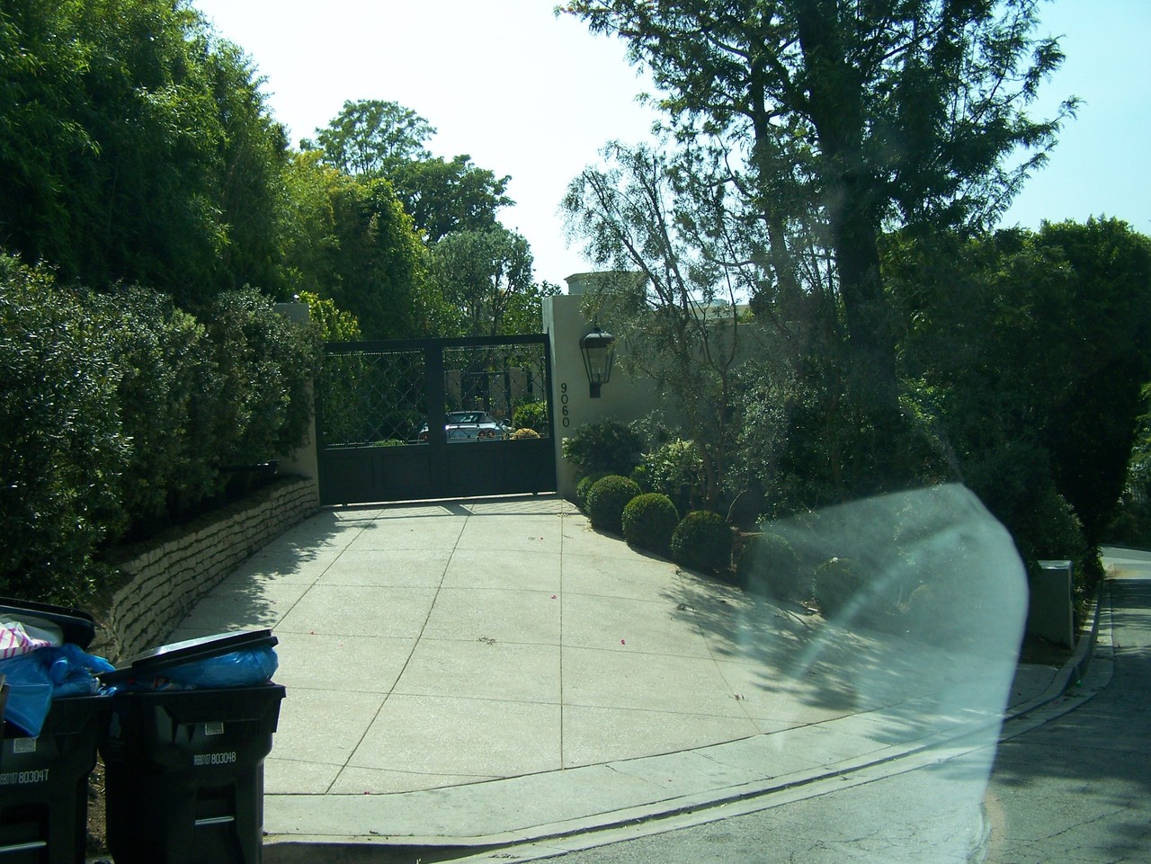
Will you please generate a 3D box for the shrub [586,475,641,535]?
[{"bbox_3d":[0.529,1.008,17.500,0.750,0.800,0.750,-2,-4,0],"label":"shrub"}]

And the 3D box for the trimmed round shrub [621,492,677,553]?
[{"bbox_3d":[0.986,1.205,16.600,0.740,0.790,0.740,-2,-4,0],"label":"trimmed round shrub"}]

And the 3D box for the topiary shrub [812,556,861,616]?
[{"bbox_3d":[2.841,1.676,13.700,0.660,0.700,0.660,-2,-4,0],"label":"topiary shrub"}]

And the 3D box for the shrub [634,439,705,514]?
[{"bbox_3d":[1.303,0.624,17.200,0.980,1.150,0.950,-2,-4,0],"label":"shrub"}]

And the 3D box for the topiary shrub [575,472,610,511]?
[{"bbox_3d":[0.293,0.872,18.300,0.620,0.640,0.620,-2,-4,0],"label":"topiary shrub"}]

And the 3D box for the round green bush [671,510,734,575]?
[{"bbox_3d":[1.554,1.361,15.550,0.750,0.780,0.750,-2,-4,0],"label":"round green bush"}]

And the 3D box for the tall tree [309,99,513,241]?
[{"bbox_3d":[-6.269,-6.186,47.000,7.600,12.400,7.200,-2,-4,0],"label":"tall tree"}]

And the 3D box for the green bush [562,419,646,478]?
[{"bbox_3d":[0.419,0.346,18.700,1.200,1.150,1.100,-2,-4,0],"label":"green bush"}]

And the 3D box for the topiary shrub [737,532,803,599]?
[{"bbox_3d":[2.241,1.542,14.550,0.750,0.770,0.750,-2,-4,0],"label":"topiary shrub"}]

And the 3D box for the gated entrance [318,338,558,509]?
[{"bbox_3d":[-2.154,-0.195,19.600,3.700,2.500,0.120,-2,-4,-6],"label":"gated entrance"}]

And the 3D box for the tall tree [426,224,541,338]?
[{"bbox_3d":[-2.356,-2.504,32.000,3.100,5.400,3.000,-2,-4,0],"label":"tall tree"}]

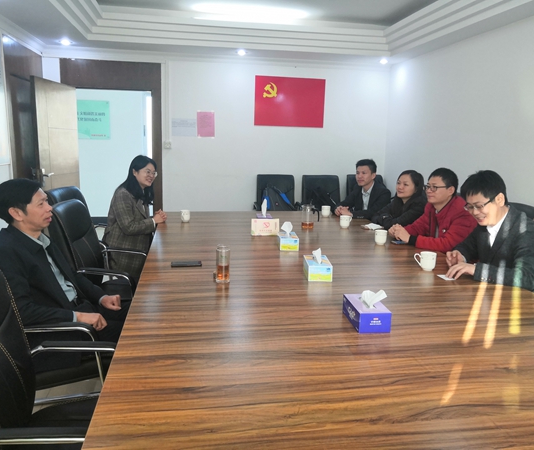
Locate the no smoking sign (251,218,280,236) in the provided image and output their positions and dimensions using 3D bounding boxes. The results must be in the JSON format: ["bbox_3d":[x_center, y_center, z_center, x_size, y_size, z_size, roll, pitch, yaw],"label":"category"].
[{"bbox_3d":[-0.017,0.011,3.406,0.197,0.119,0.100,0,10,-10],"label":"no smoking sign"}]

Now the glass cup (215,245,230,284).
[{"bbox_3d":[-0.205,0.188,2.209,0.066,0.165,0.066,2,11,0],"label":"glass cup"}]

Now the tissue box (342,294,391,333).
[{"bbox_3d":[0.375,0.333,1.770,0.116,0.076,0.197,0,11,-8],"label":"tissue box"}]

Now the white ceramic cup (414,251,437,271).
[{"bbox_3d":[0.865,0.200,2.560,0.119,0.094,0.086,5,11,19],"label":"white ceramic cup"}]

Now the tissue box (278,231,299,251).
[{"bbox_3d":[0.136,0.107,3.017,0.115,0.077,0.210,1,10,-4],"label":"tissue box"}]

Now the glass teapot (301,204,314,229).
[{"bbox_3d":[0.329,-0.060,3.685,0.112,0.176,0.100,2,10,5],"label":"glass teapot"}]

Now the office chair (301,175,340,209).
[{"bbox_3d":[0.707,-0.072,5.699,0.580,1.000,0.620,0,10,-10],"label":"office chair"}]

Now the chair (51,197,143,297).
[{"bbox_3d":[-0.957,0.364,2.907,0.630,1.020,0.570,3,11,6],"label":"chair"}]

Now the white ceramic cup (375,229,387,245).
[{"bbox_3d":[0.774,0.087,3.176,0.086,0.092,0.100,4,11,14],"label":"white ceramic cup"}]

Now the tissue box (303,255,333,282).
[{"bbox_3d":[0.262,0.222,2.401,0.115,0.077,0.212,1,10,-2],"label":"tissue box"}]

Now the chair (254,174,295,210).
[{"bbox_3d":[0.138,-0.070,5.456,0.550,0.980,0.600,0,11,-9],"label":"chair"}]

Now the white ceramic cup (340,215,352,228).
[{"bbox_3d":[0.617,-0.025,3.642,0.096,0.094,0.076,0,11,-9],"label":"white ceramic cup"}]

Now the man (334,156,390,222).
[{"bbox_3d":[0.971,0.013,4.442,0.740,1.240,0.560,-7,14,-39],"label":"man"}]

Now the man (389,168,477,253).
[{"bbox_3d":[1.197,0.235,3.305,0.740,1.240,0.580,-4,12,-25],"label":"man"}]

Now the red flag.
[{"bbox_3d":[0.290,-1.522,5.822,0.884,0.594,0.020,0,10,-10],"label":"red flag"}]

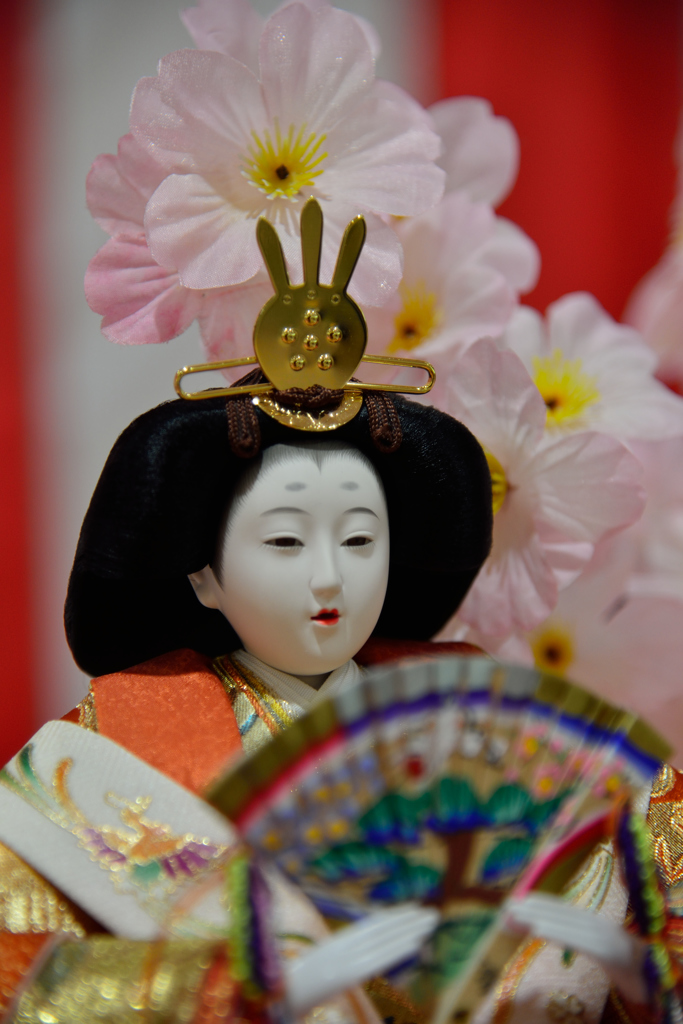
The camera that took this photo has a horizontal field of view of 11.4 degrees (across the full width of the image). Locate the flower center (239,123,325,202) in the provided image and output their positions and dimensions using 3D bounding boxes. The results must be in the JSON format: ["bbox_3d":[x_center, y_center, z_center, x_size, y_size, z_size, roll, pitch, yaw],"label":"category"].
[{"bbox_3d":[-0.012,-0.072,0.700,0.017,0.017,0.009,0,-13,-1],"label":"flower center"}]

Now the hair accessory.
[{"bbox_3d":[-0.007,-0.038,0.655,0.051,0.044,0.012,-1,2,-13],"label":"hair accessory"}]

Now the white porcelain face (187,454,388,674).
[{"bbox_3d":[-0.010,0.010,0.660,0.035,0.044,0.028,-1,2,-18],"label":"white porcelain face"}]

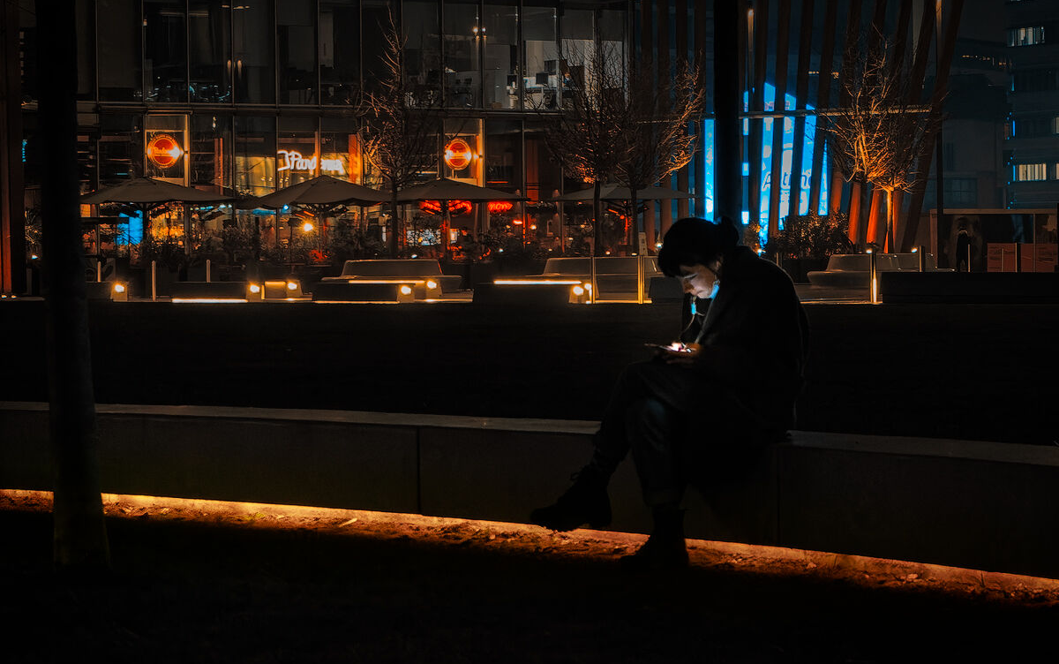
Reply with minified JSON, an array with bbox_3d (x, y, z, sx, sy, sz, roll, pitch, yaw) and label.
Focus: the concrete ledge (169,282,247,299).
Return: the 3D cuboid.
[{"bbox_3d":[-7.400,-0.960,60.000,2.100,0.440,0.550,1,2,27],"label":"concrete ledge"}]

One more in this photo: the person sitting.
[{"bbox_3d":[0.480,0.200,8.750,0.840,1.170,0.520,-1,2,-28],"label":"person sitting"}]

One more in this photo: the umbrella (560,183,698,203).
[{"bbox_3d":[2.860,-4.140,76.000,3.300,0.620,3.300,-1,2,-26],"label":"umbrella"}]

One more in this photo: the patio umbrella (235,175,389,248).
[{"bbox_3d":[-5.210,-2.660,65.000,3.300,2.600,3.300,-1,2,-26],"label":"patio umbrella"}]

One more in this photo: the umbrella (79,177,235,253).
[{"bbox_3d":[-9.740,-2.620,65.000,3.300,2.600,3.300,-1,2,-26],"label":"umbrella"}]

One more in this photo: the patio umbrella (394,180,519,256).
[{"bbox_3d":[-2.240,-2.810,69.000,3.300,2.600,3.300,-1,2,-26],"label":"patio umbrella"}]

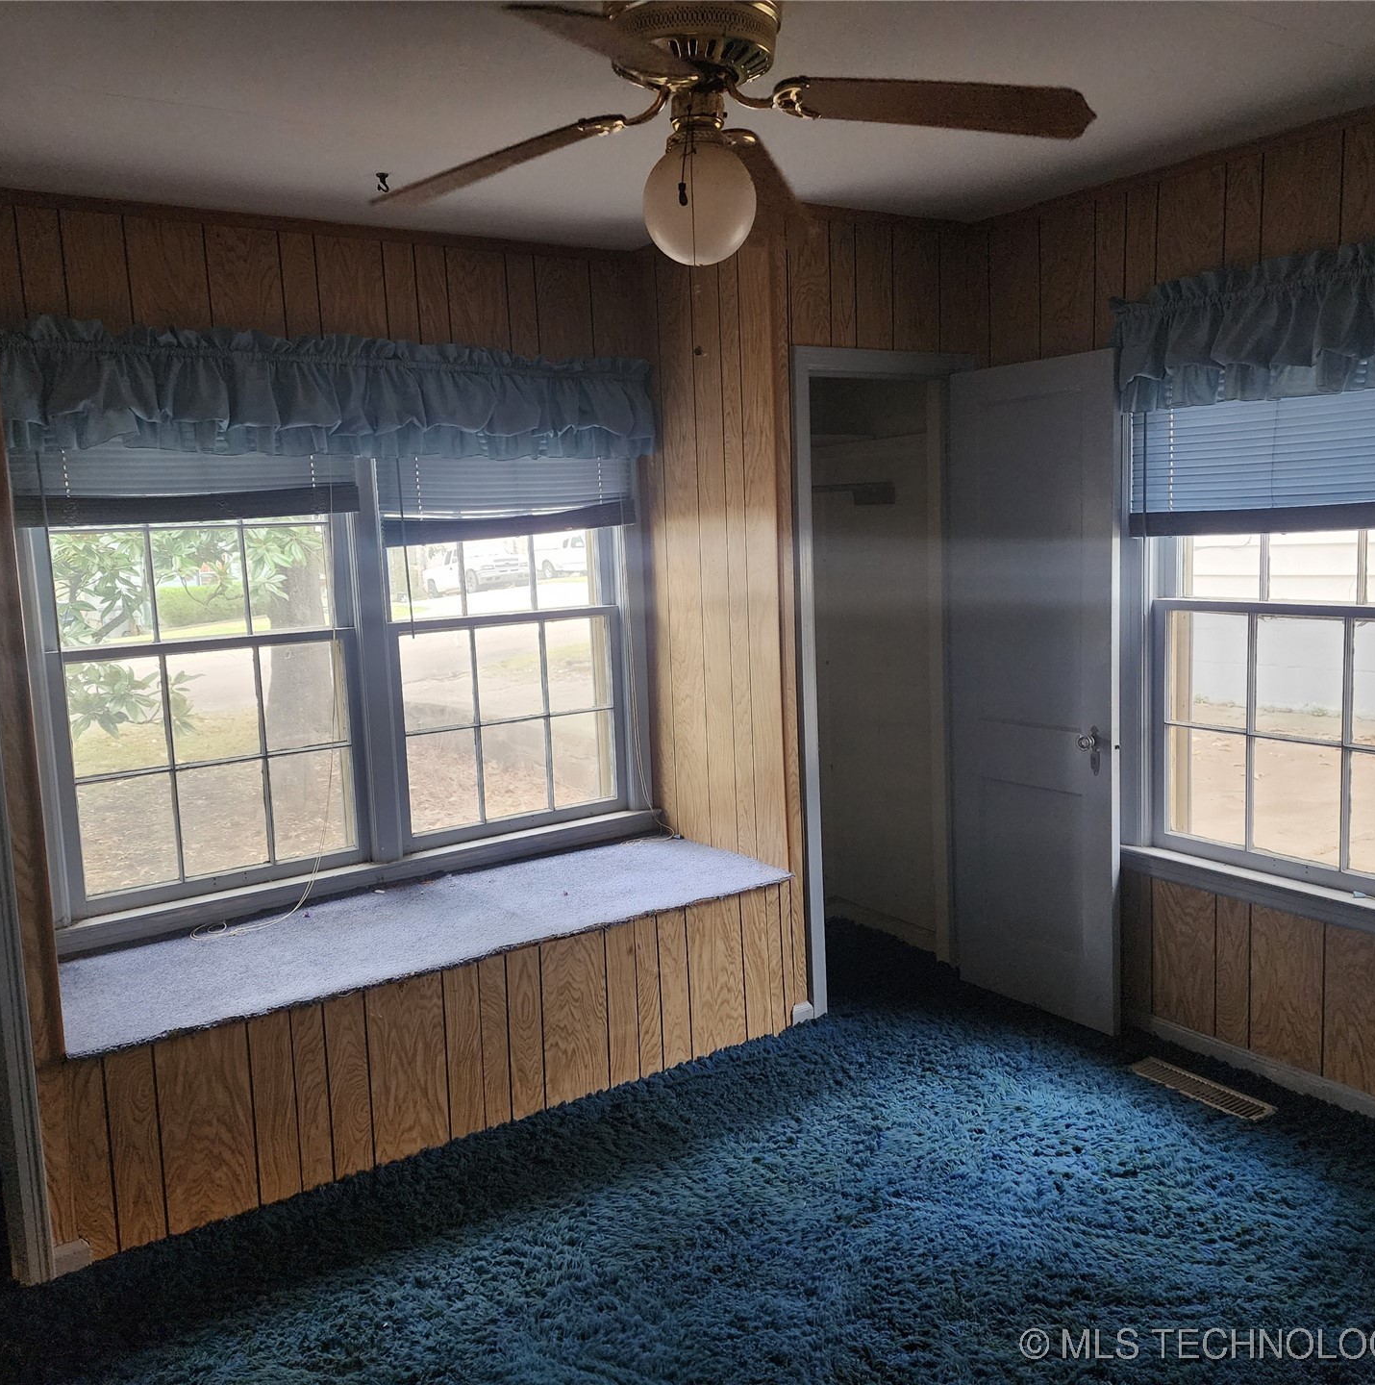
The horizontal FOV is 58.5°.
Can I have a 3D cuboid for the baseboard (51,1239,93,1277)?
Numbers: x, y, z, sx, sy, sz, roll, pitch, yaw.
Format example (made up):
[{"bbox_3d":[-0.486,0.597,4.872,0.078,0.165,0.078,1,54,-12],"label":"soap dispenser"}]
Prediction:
[{"bbox_3d":[-1.327,1.223,2.650,0.075,0.069,0.021,-8,9,-34],"label":"baseboard"}]

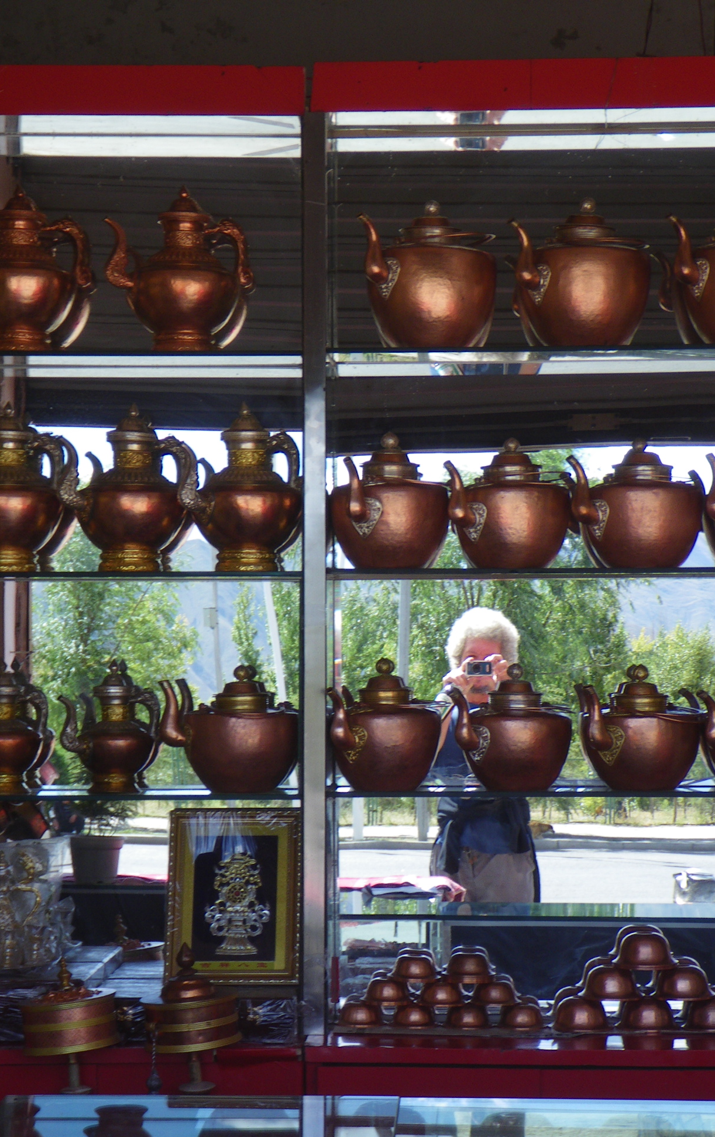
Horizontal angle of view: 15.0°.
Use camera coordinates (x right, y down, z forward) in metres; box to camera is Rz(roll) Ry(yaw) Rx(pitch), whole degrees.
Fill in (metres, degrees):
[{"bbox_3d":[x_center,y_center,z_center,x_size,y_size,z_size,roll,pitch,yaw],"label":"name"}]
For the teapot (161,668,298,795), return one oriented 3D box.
[{"bbox_3d":[-0.209,0.265,4.478,0.230,0.210,0.188,0,-2,-9],"label":"teapot"}]

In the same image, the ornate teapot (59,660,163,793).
[{"bbox_3d":[-0.411,0.265,4.549,0.188,0.221,0.133,2,-3,-39],"label":"ornate teapot"}]

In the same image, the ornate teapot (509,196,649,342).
[{"bbox_3d":[0.360,-0.477,4.387,0.259,0.249,0.230,1,-2,-33],"label":"ornate teapot"}]

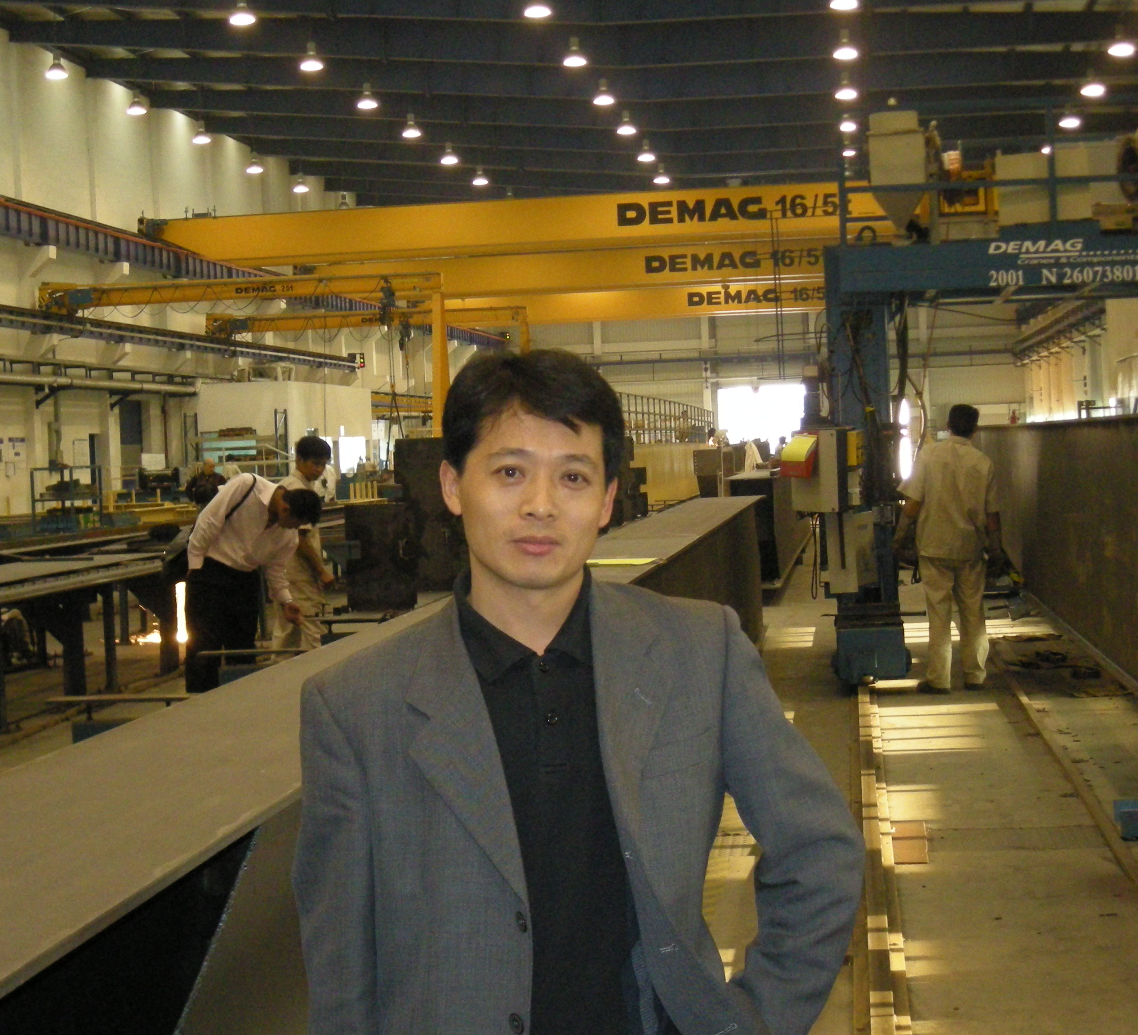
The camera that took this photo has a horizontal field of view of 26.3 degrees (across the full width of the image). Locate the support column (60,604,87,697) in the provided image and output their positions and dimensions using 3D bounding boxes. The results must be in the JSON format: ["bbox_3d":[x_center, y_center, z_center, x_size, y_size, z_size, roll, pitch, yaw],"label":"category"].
[{"bbox_3d":[-3.201,0.879,15.768,0.115,0.720,0.110,-2,2,7],"label":"support column"}]

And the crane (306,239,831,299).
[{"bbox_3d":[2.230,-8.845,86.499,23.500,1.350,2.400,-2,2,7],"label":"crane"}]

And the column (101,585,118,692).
[{"bbox_3d":[-3.202,0.827,17.004,0.065,0.760,0.080,-2,2,7],"label":"column"}]

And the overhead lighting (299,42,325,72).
[{"bbox_3d":[-5.630,-10.097,53.235,0.500,0.620,0.500,-2,2,7],"label":"overhead lighting"}]

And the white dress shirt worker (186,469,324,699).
[{"bbox_3d":[-1.736,0.496,13.301,0.630,1.490,0.480,-2,2,28],"label":"white dress shirt worker"}]

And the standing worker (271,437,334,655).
[{"bbox_3d":[-1.504,0.380,13.700,0.400,1.680,0.490,-1,2,38],"label":"standing worker"}]

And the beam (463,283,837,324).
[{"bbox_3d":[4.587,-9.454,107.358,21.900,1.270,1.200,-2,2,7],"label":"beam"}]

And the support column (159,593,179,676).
[{"bbox_3d":[-2.976,0.818,18.114,0.115,0.700,0.110,-2,2,7],"label":"support column"}]

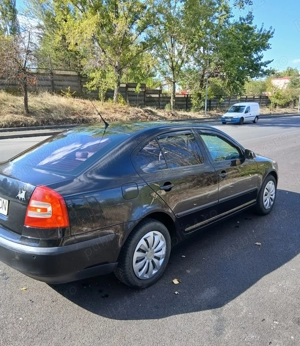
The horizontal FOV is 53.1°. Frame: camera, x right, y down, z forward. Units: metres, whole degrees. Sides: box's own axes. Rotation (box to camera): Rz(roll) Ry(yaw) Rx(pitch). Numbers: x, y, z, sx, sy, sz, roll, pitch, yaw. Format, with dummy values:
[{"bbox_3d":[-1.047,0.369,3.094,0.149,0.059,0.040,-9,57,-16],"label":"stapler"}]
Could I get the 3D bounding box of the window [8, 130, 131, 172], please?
[{"bbox_3d":[-0.776,-0.241,2.935,1.220,0.090,0.780,11,38,43],"label":"window"}]

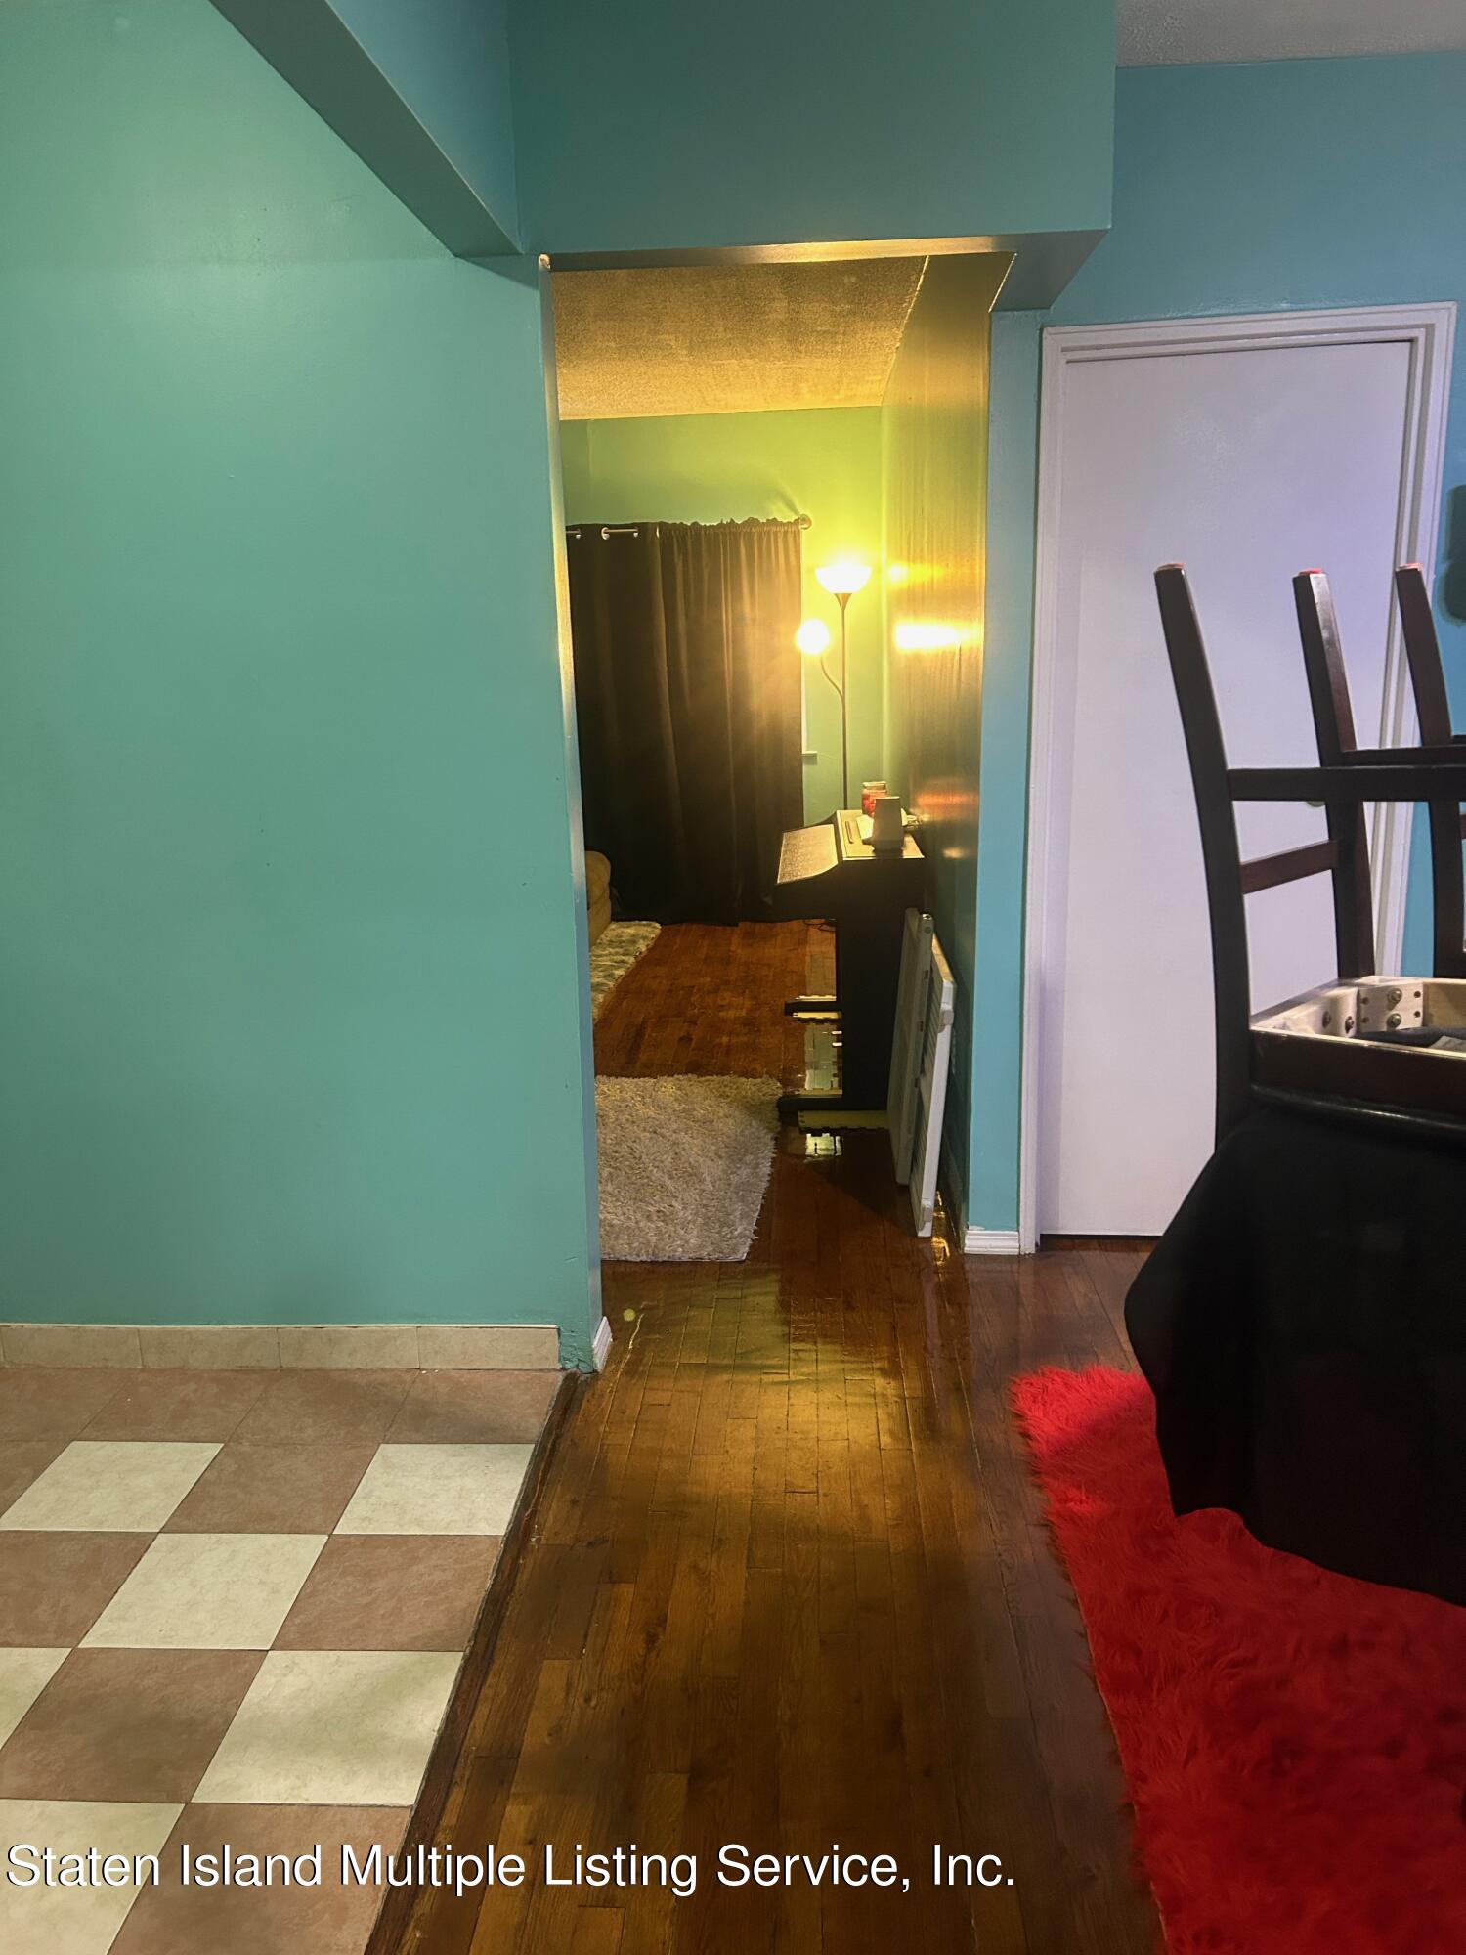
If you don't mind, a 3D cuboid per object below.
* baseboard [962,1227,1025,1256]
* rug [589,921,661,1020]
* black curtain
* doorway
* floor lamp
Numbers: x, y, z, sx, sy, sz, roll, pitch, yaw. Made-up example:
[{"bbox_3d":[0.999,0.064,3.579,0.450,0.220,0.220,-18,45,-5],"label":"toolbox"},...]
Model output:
[{"bbox_3d":[0.639,0.652,3.628,0.138,0.065,0.018,0,13,5],"label":"baseboard"},{"bbox_3d":[-1.183,-0.027,6.836,1.400,0.040,2.300,0,13,5],"label":"rug"},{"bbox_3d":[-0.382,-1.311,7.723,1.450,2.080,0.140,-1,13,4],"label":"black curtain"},{"bbox_3d":[1.121,-0.369,3.400,0.845,2.130,0.130,0,13,5],"label":"doorway"},{"bbox_3d":[0.508,-1.092,7.292,0.380,1.820,0.290,-1,13,4],"label":"floor lamp"}]

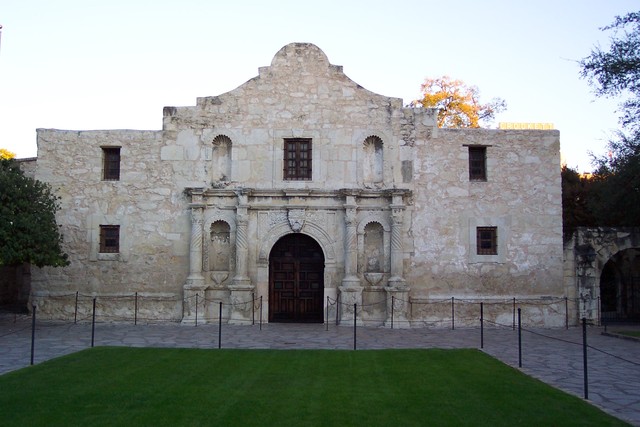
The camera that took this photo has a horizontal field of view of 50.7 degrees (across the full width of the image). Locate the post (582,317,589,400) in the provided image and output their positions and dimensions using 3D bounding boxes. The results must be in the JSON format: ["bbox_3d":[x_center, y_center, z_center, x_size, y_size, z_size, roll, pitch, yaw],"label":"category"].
[{"bbox_3d":[3.707,2.030,9.437,0.052,1.117,0.052,0,-5,1],"label":"post"}]

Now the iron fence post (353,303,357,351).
[{"bbox_3d":[0.827,2.668,15.908,0.052,1.089,0.052,0,-5,1],"label":"iron fence post"}]

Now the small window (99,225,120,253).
[{"bbox_3d":[-7.622,0.941,24.621,0.739,1.017,0.200,0,-5,1],"label":"small window"}]

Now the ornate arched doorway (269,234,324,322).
[{"bbox_3d":[-0.829,2.339,24.367,1.994,3.173,0.500,0,-5,1],"label":"ornate arched doorway"}]

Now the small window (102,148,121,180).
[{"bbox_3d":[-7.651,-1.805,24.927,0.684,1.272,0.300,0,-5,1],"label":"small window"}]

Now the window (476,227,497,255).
[{"bbox_3d":[5.981,0.999,24.267,0.736,1.002,0.200,0,-5,1],"label":"window"}]

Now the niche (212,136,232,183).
[{"bbox_3d":[-3.557,-1.960,24.897,0.734,1.782,0.420,0,-5,1],"label":"niche"}]

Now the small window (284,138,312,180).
[{"bbox_3d":[-0.793,-1.947,24.714,1.032,1.552,0.200,0,-5,1],"label":"small window"}]

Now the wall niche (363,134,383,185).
[{"bbox_3d":[1.945,-1.894,24.750,0.732,1.808,0.420,0,-5,1],"label":"wall niche"}]

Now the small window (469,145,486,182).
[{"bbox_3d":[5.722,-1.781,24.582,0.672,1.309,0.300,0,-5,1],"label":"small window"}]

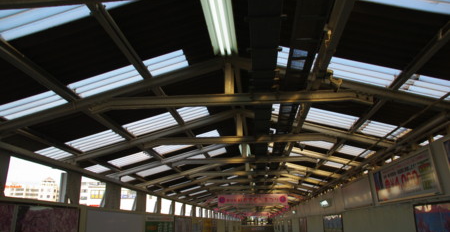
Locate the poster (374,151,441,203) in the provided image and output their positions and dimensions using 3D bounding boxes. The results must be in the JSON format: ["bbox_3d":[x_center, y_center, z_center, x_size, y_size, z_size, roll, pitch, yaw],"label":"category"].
[{"bbox_3d":[3.164,1.191,6.131,0.050,0.676,2.544,-2,-18,5],"label":"poster"}]

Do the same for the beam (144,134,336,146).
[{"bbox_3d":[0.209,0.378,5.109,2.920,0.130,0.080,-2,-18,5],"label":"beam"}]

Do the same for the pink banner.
[{"bbox_3d":[1.170,3.538,14.148,2.880,0.480,0.040,-2,-18,5],"label":"pink banner"}]

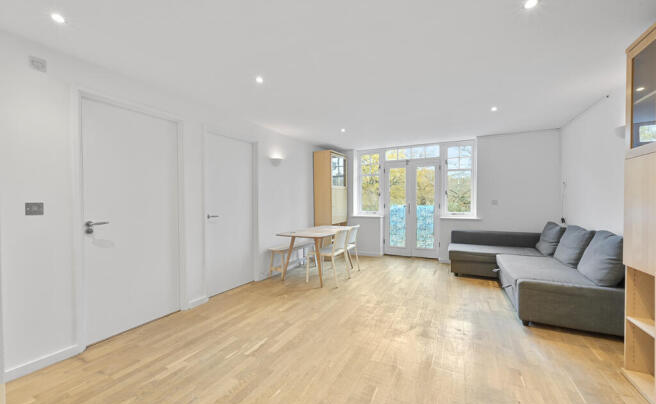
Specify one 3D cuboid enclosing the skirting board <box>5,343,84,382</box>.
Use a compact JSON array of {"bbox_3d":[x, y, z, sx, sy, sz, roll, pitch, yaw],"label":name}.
[{"bbox_3d":[-2.015,1.133,1.822,0.018,0.077,0.372,0,0,28],"label":"skirting board"}]

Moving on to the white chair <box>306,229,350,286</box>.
[{"bbox_3d":[0.019,0.770,3.741,0.510,0.770,0.470,0,1,28],"label":"white chair"}]

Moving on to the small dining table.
[{"bbox_3d":[-0.095,0.799,4.061,0.675,0.708,1.390,0,0,28],"label":"small dining table"}]

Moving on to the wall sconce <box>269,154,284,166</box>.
[{"bbox_3d":[-0.818,-0.627,4.048,0.120,0.140,0.310,0,1,28],"label":"wall sconce"}]

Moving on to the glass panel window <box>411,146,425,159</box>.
[{"bbox_3d":[1.843,-1.010,5.215,0.277,0.249,0.050,0,1,28],"label":"glass panel window"}]

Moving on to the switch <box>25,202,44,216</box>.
[{"bbox_3d":[-2.037,0.049,1.774,0.011,0.087,0.087,0,0,28],"label":"switch"}]

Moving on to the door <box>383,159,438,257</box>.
[{"bbox_3d":[1.718,0.147,5.294,1.085,1.953,0.070,0,0,28],"label":"door"}]

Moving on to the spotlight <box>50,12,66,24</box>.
[{"bbox_3d":[-1.670,-1.134,1.580,0.085,0.030,0.085,0,1,28],"label":"spotlight"}]

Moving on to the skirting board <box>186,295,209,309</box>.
[{"bbox_3d":[-1.457,1.125,2.853,0.018,0.077,0.243,0,0,28],"label":"skirting board"}]

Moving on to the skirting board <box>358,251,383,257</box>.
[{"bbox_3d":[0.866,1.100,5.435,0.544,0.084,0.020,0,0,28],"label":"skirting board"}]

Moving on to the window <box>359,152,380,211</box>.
[{"bbox_3d":[0.929,-0.435,5.706,0.524,1.364,0.060,0,1,28],"label":"window"}]

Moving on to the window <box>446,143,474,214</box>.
[{"bbox_3d":[2.506,-0.448,4.872,0.510,1.374,0.060,0,1,28],"label":"window"}]

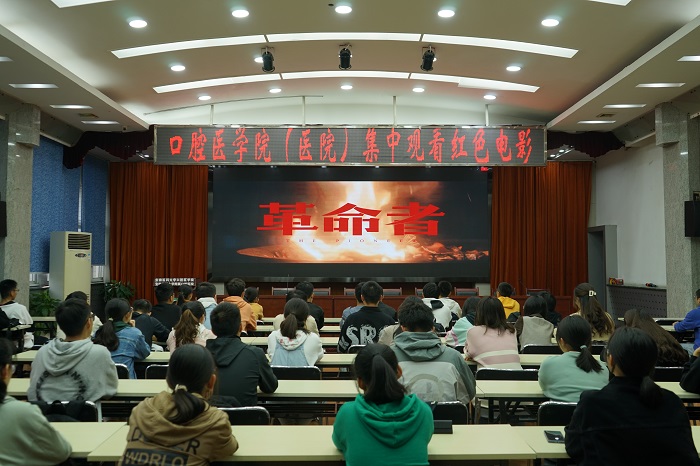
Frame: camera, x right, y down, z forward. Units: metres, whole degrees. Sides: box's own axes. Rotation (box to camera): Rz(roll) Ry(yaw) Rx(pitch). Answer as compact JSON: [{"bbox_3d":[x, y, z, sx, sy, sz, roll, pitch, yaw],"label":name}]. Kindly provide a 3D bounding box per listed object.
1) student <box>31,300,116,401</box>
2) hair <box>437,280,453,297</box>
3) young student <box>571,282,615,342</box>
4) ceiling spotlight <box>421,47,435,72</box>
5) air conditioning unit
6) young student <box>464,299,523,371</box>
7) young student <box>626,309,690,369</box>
[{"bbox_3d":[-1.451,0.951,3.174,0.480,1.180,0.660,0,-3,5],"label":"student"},{"bbox_3d":[1.112,0.653,7.075,0.180,0.177,0.190,0,-3,8],"label":"hair"},{"bbox_3d":[2.063,1.092,5.291,0.440,1.300,0.720,1,-2,-16],"label":"young student"},{"bbox_3d":[1.057,-2.361,8.198,0.180,0.310,0.270,0,-2,-6],"label":"ceiling spotlight"},{"bbox_3d":[-4.569,0.888,9.867,0.350,1.820,0.520,-1,-3,26],"label":"air conditioning unit"},{"bbox_3d":[1.013,1.090,4.284,0.430,1.250,0.700,0,-3,0],"label":"young student"},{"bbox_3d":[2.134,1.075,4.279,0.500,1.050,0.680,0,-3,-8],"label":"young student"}]

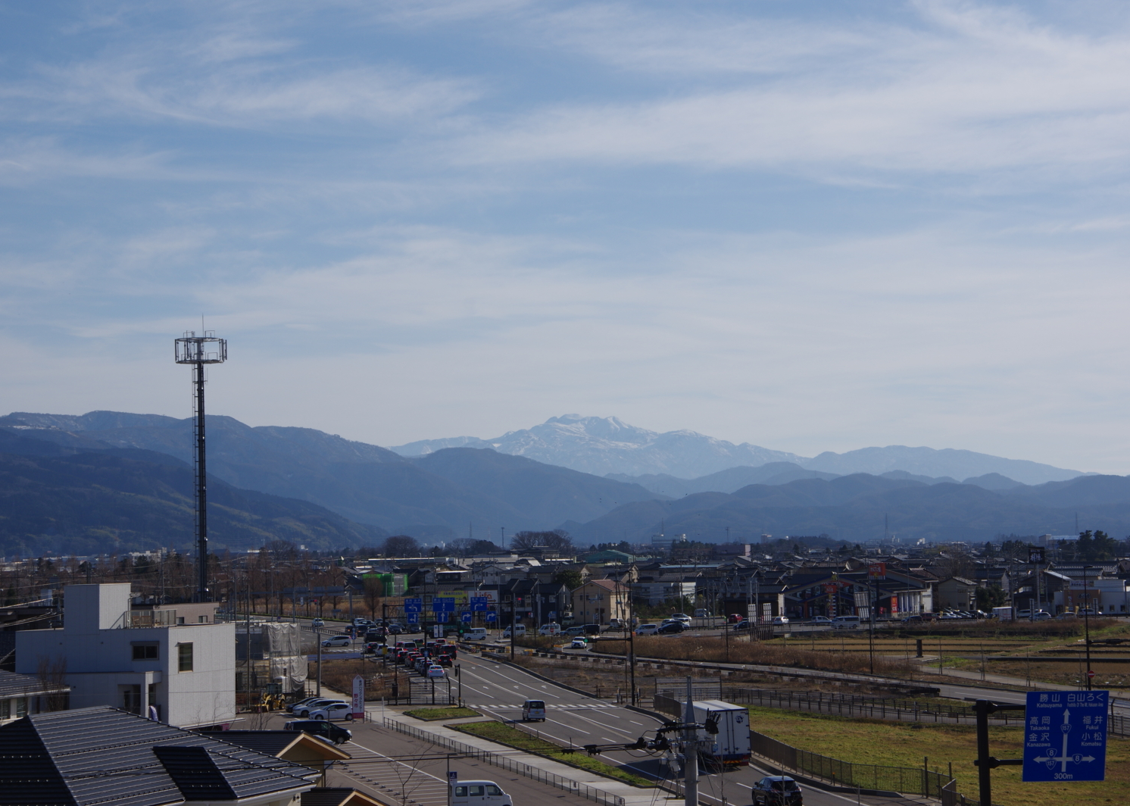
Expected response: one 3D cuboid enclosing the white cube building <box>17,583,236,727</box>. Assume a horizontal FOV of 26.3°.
[{"bbox_3d":[-38.687,22.096,214.000,14.600,12.000,12.600,-2,-4,20],"label":"white cube building"}]

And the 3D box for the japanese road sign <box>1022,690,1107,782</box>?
[{"bbox_3d":[19.014,12.637,92.000,3.300,3.350,0.120,0,5,-12],"label":"japanese road sign"}]

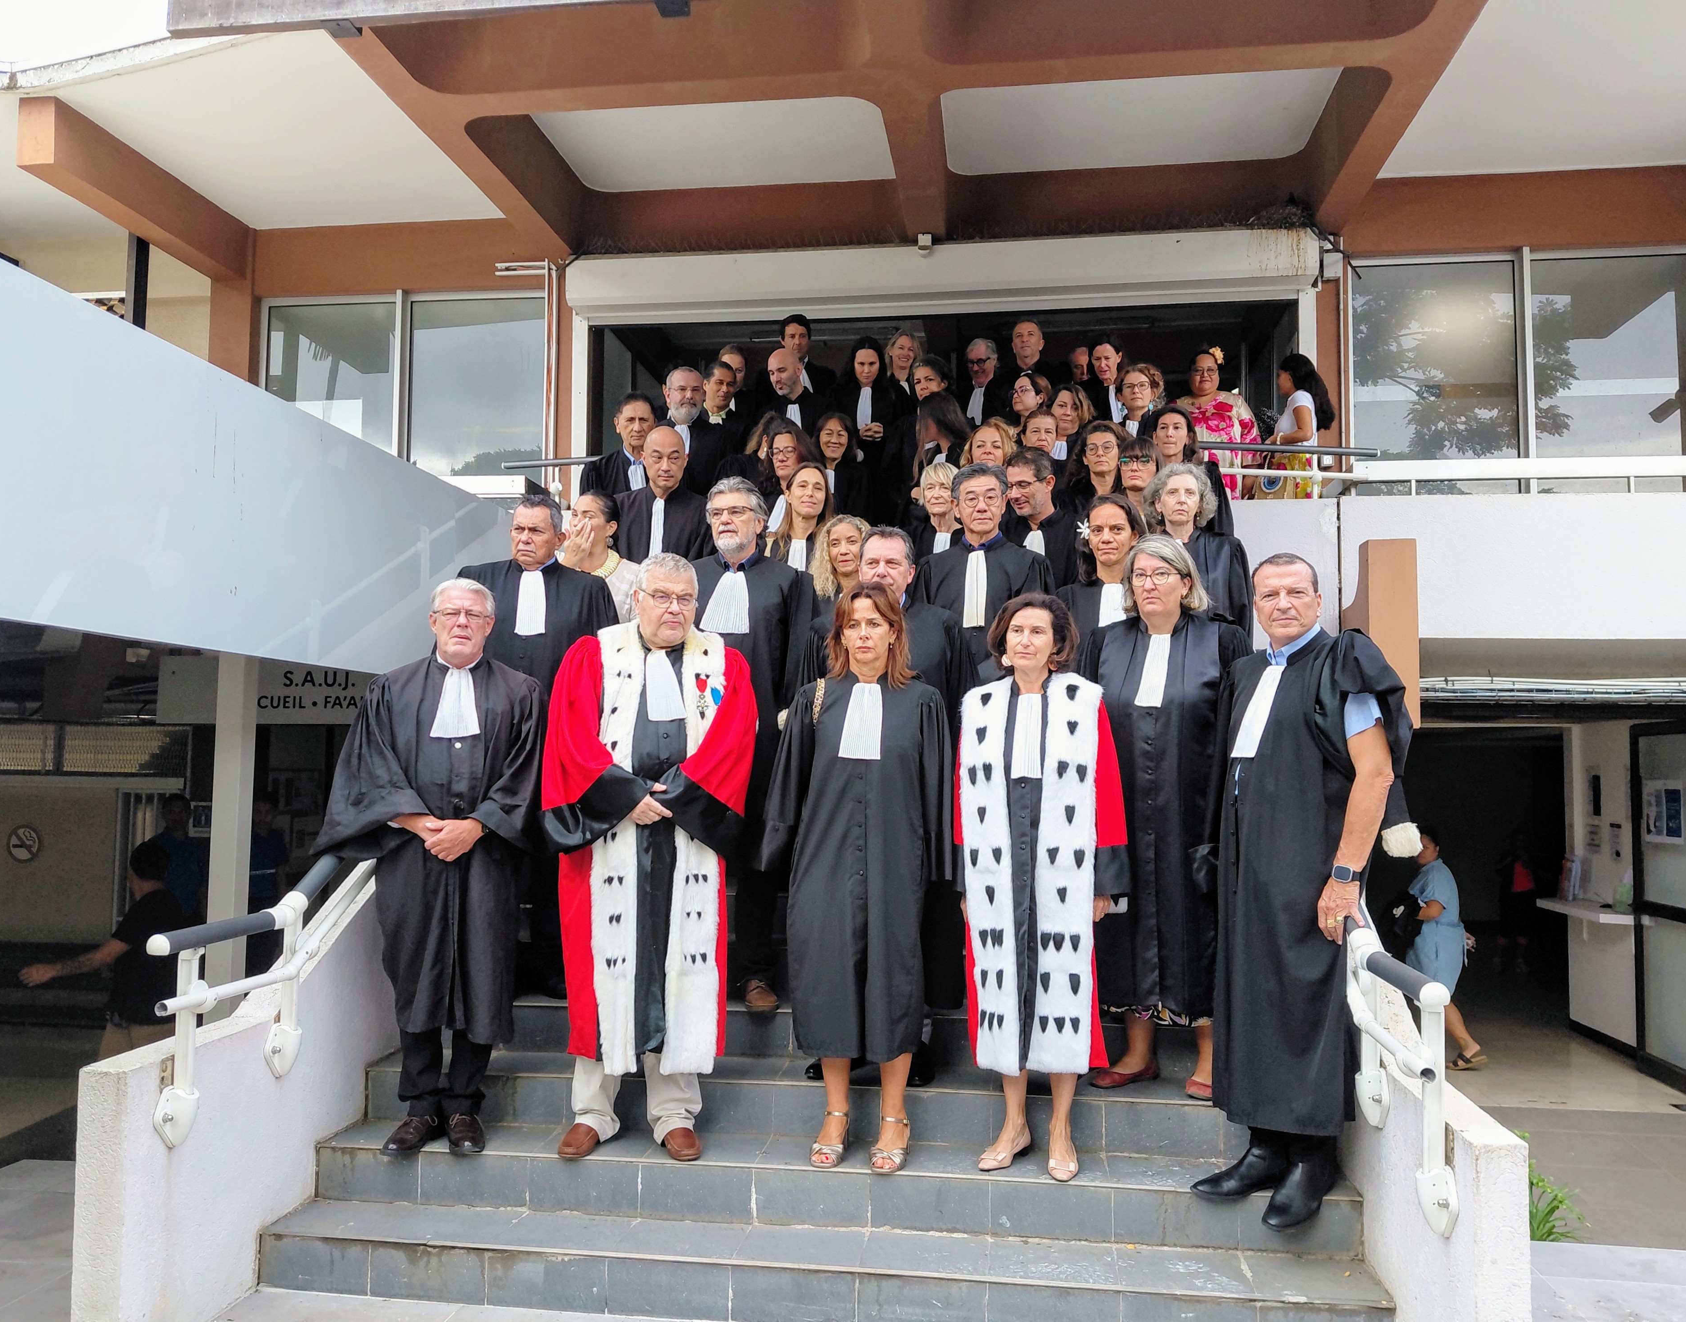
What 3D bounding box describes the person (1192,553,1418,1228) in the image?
[{"bbox_3d":[1.228,0.566,3.479,0.440,1.735,0.550,3,-5,-42],"label":"person"}]

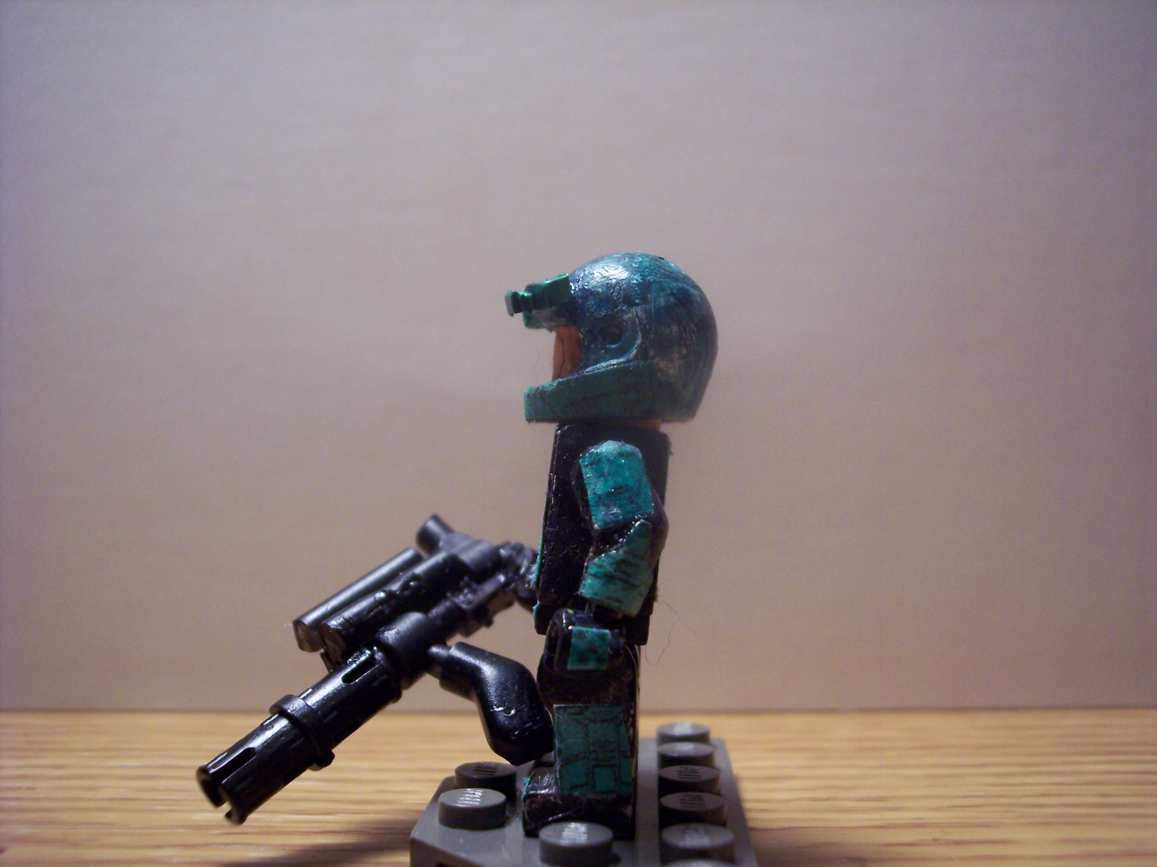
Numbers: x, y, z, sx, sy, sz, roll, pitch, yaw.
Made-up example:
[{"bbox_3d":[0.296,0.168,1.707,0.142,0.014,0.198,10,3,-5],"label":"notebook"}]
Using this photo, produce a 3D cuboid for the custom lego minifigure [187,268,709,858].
[{"bbox_3d":[-0.008,0.007,0.099,0.037,0.042,0.025,0,0,3],"label":"custom lego minifigure"}]

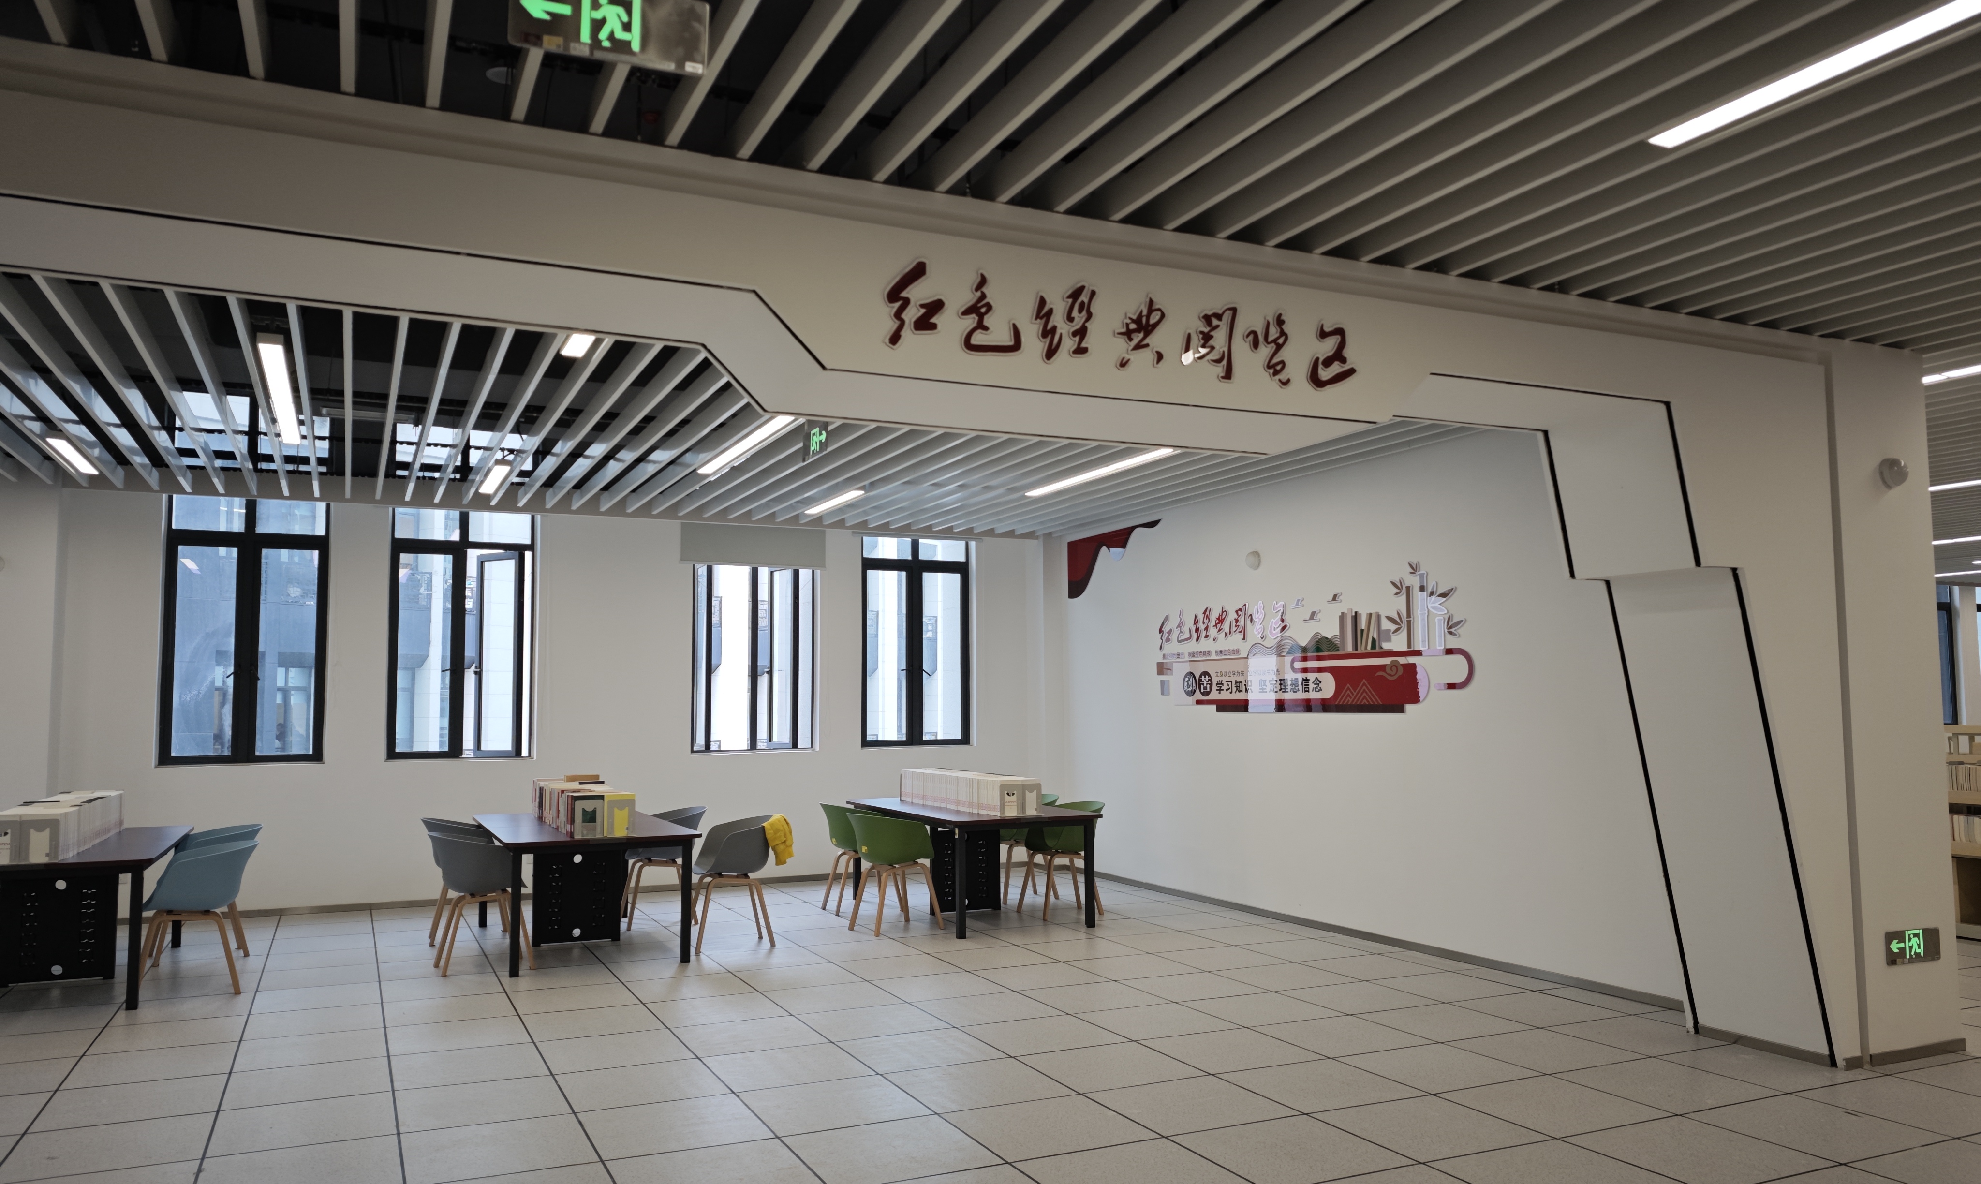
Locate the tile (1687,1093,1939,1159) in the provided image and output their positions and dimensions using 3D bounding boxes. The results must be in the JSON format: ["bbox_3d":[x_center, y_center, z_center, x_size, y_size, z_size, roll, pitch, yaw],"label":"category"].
[{"bbox_3d":[2.951,1.929,4.718,0.600,0.020,0.600,2,-5,-25],"label":"tile"}]

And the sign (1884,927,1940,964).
[{"bbox_3d":[3.946,1.516,5.619,0.360,0.140,0.025,2,-5,-25],"label":"sign"}]

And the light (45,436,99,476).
[{"bbox_3d":[-5.684,-0.855,8.178,0.101,0.060,1.227,2,-5,-25],"label":"light"}]

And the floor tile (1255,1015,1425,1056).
[{"bbox_3d":[1.615,2.048,6.046,0.600,0.020,0.600,2,-6,-25],"label":"floor tile"}]

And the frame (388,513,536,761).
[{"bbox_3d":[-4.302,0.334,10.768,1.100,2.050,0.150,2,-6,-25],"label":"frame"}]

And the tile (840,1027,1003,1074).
[{"bbox_3d":[-0.304,2.033,5.815,0.600,0.020,0.600,2,-6,-25],"label":"tile"}]

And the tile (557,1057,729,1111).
[{"bbox_3d":[-1.400,1.985,5.282,0.600,0.020,0.600,2,-6,-25],"label":"tile"}]

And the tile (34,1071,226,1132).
[{"bbox_3d":[-3.291,1.963,5.070,0.585,0.020,0.585,2,-6,-25],"label":"tile"}]

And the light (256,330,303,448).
[{"bbox_3d":[-3.769,-1.033,7.024,0.100,0.060,2.400,2,-5,-25],"label":"light"}]

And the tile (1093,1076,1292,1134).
[{"bbox_3d":[0.758,1.938,4.974,0.585,0.020,0.585,2,-6,-25],"label":"tile"}]

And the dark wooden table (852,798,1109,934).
[{"bbox_3d":[-0.215,2.056,10.059,1.130,0.770,2.320,2,-6,-25],"label":"dark wooden table"}]

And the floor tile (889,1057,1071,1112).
[{"bbox_3d":[-0.047,1.977,5.258,0.600,0.020,0.600,2,-6,-25],"label":"floor tile"}]

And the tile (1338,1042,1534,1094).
[{"bbox_3d":[1.865,1.992,5.489,0.600,0.020,0.600,2,-6,-25],"label":"tile"}]

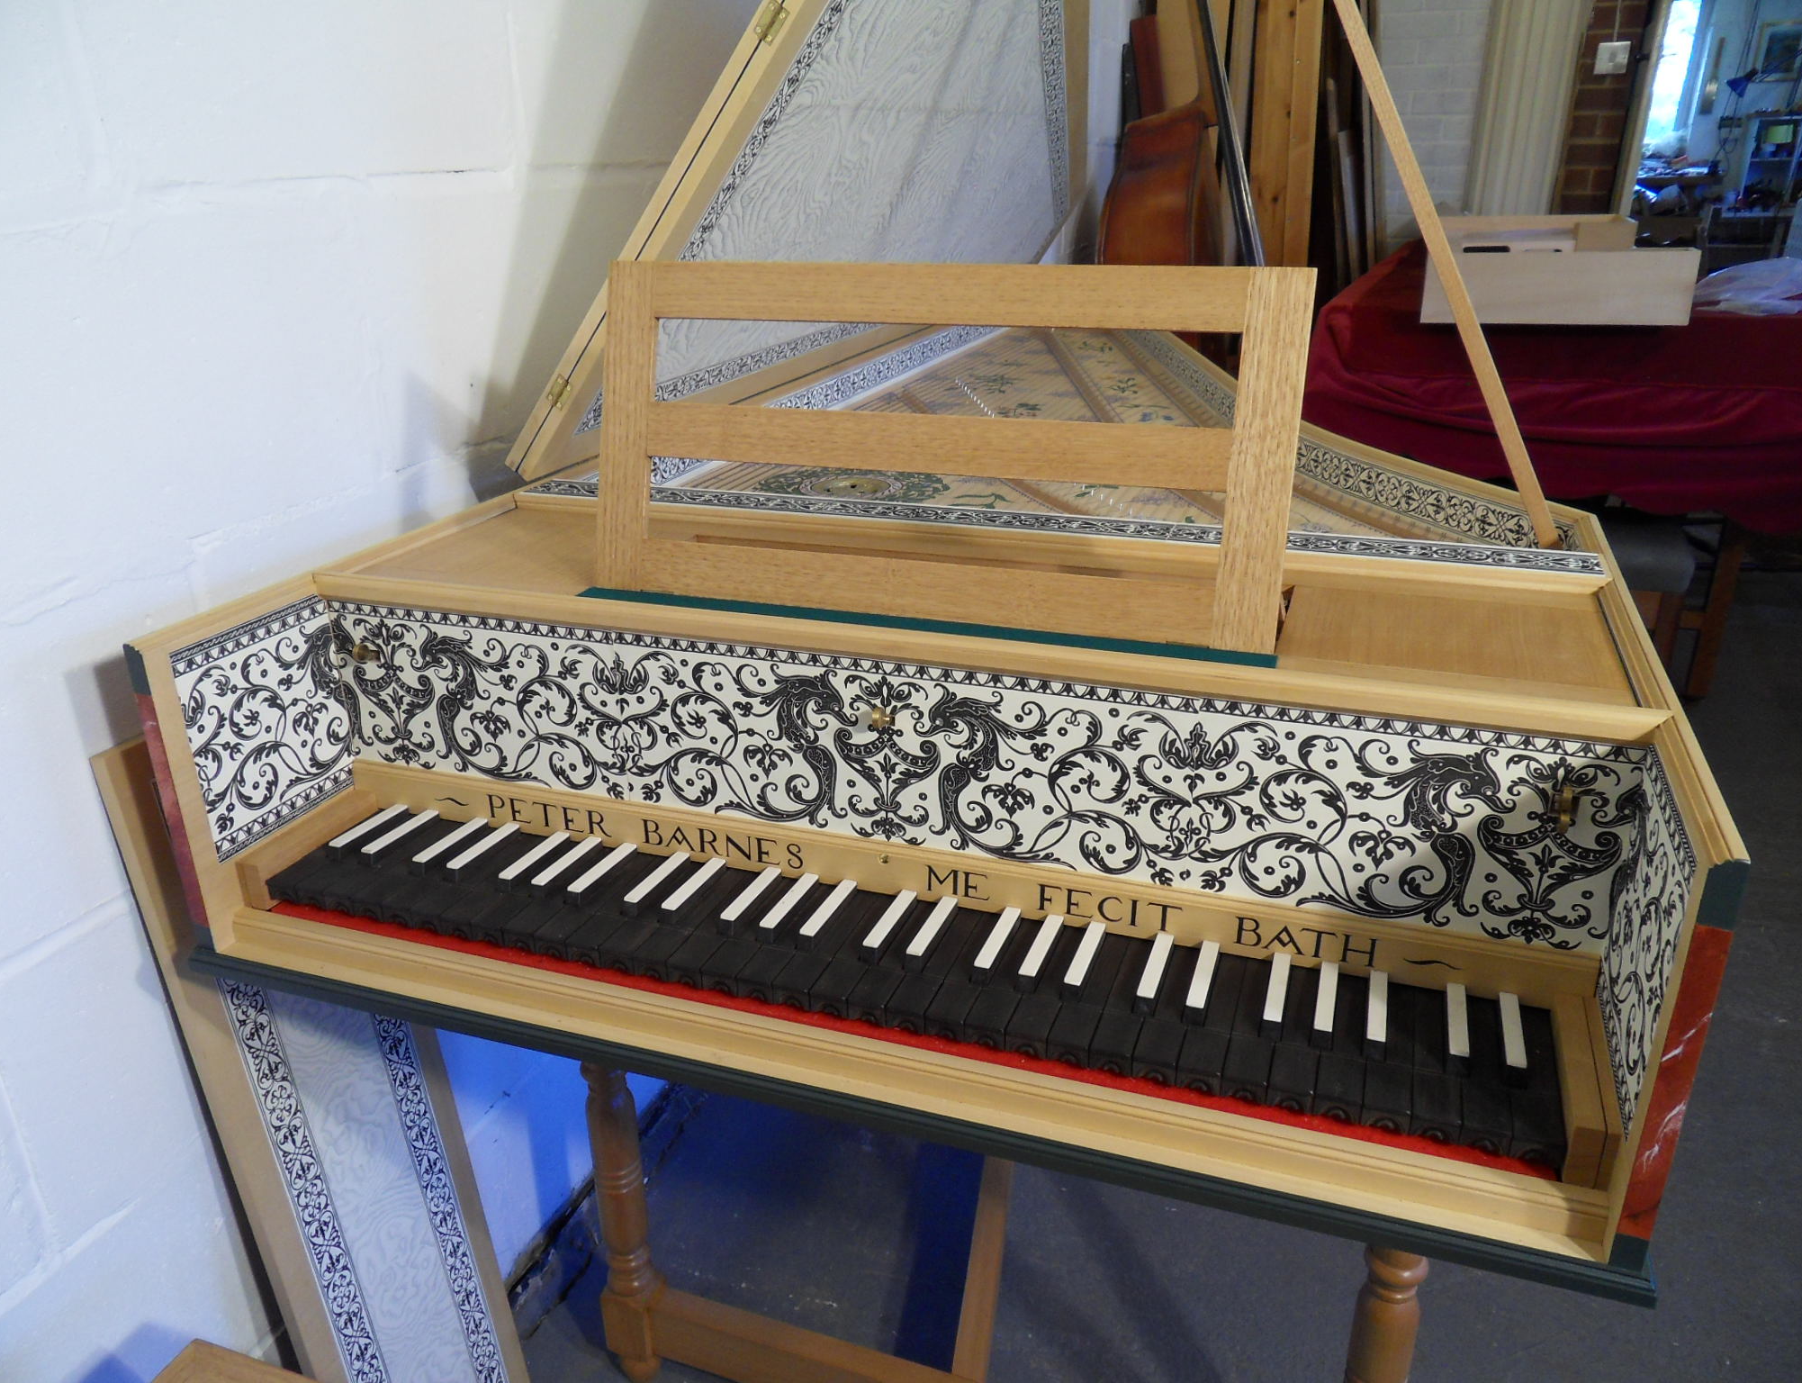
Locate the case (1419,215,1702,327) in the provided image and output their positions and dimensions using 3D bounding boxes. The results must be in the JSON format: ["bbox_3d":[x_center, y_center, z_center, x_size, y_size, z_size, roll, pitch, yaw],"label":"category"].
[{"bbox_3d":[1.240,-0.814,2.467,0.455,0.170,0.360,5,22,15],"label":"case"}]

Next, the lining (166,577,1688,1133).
[{"bbox_3d":[-0.039,0.070,0.736,0.825,0.145,0.125,7,23,19],"label":"lining"}]

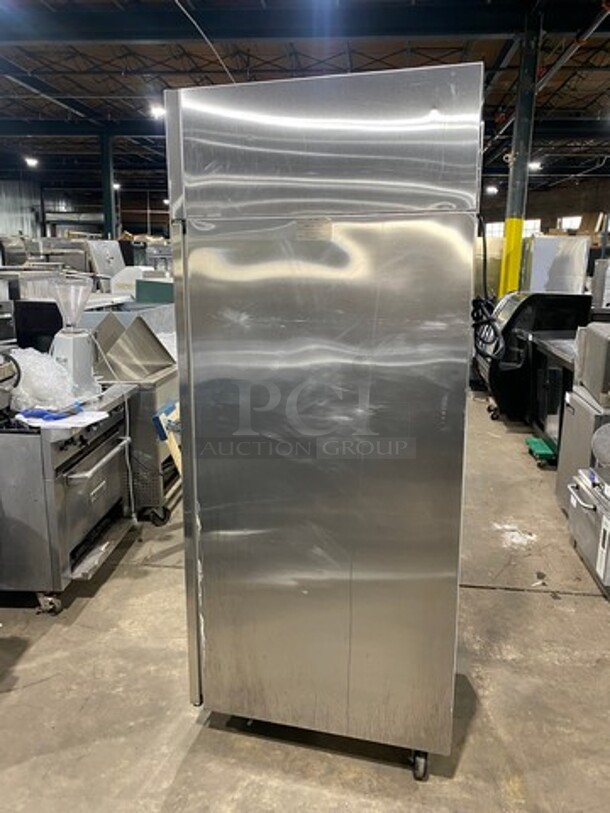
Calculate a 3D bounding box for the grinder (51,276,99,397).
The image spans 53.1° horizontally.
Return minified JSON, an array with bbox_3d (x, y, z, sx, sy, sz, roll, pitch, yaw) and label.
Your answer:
[{"bbox_3d":[-1.236,-0.367,3.260,0.200,0.630,0.240,6,13,24],"label":"grinder"}]

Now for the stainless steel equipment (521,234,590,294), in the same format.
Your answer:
[{"bbox_3d":[3.565,-1.368,9.008,0.800,2.100,0.760,1,12,0],"label":"stainless steel equipment"}]

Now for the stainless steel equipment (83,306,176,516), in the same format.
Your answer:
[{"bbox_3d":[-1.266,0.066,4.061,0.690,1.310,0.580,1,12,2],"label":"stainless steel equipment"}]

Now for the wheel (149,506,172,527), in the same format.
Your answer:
[{"bbox_3d":[-0.917,0.699,3.942,0.130,0.132,0.060,2,12,6],"label":"wheel"}]

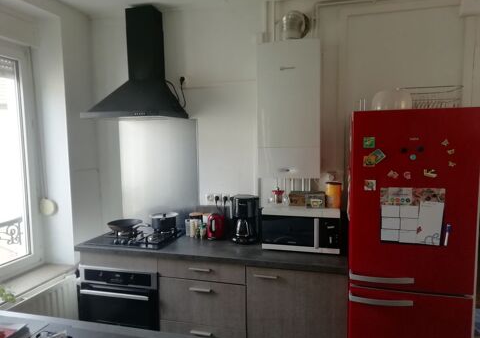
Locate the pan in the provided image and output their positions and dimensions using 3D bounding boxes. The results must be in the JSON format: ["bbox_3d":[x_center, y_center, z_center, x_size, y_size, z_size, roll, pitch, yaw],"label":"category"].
[{"bbox_3d":[-0.820,0.425,2.680,0.270,0.085,0.440,-5,7,-43],"label":"pan"}]

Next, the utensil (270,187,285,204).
[{"bbox_3d":[0.274,0.180,2.495,0.083,0.112,0.078,1,5,16],"label":"utensil"}]

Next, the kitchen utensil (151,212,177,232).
[{"bbox_3d":[-0.583,0.394,2.792,0.212,0.118,0.212,1,5,16],"label":"kitchen utensil"}]

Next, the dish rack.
[{"bbox_3d":[1.077,-0.396,2.111,0.330,0.130,0.300,1,5,16],"label":"dish rack"}]

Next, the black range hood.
[{"bbox_3d":[-0.757,-0.776,2.632,0.600,0.820,0.493,1,5,15],"label":"black range hood"}]

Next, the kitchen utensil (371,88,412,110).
[{"bbox_3d":[0.854,-0.377,2.019,0.210,0.115,0.210,1,5,16],"label":"kitchen utensil"}]

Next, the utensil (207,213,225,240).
[{"bbox_3d":[-0.174,0.413,2.659,0.125,0.190,0.170,4,7,45],"label":"utensil"}]

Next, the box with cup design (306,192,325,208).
[{"bbox_3d":[0.505,0.206,2.387,0.114,0.092,0.085,1,6,15],"label":"box with cup design"}]

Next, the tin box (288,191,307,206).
[{"bbox_3d":[0.418,0.200,2.436,0.150,0.077,0.115,1,5,16],"label":"tin box"}]

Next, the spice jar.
[{"bbox_3d":[0.614,0.168,2.337,0.100,0.160,0.100,1,6,16],"label":"spice jar"}]

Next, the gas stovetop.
[{"bbox_3d":[-0.762,0.485,2.683,0.565,0.055,0.505,1,5,15],"label":"gas stovetop"}]

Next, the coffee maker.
[{"bbox_3d":[0.054,0.350,2.585,0.175,0.324,0.215,1,5,20],"label":"coffee maker"}]

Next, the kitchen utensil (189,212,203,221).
[{"bbox_3d":[-0.339,0.418,2.766,0.105,0.164,0.105,1,5,15],"label":"kitchen utensil"}]

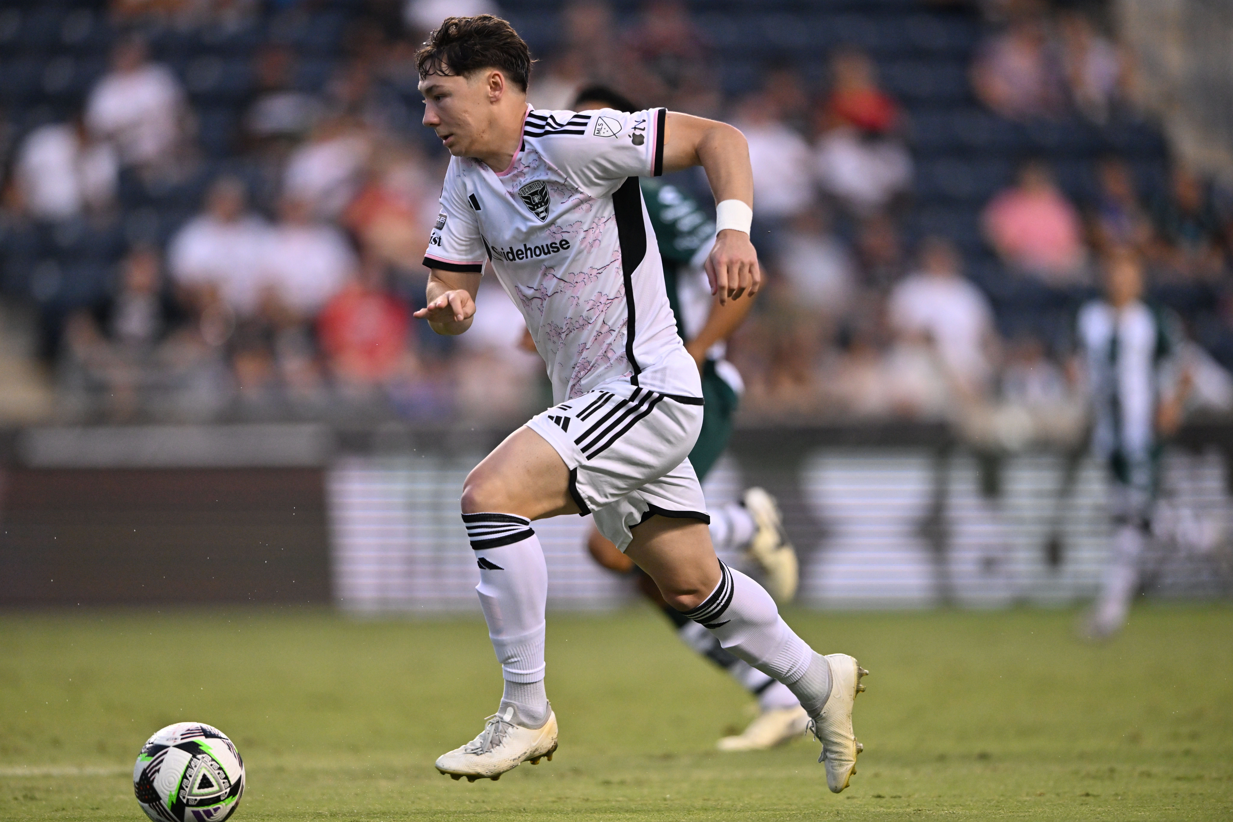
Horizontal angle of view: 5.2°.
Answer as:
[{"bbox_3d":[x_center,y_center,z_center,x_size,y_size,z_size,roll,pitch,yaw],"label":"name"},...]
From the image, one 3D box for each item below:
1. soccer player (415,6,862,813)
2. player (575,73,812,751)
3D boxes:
[{"bbox_3d":[0.045,-0.015,27.200,0.980,1.540,0.680,0,0,-28],"label":"soccer player"},{"bbox_3d":[0.130,0.017,32.800,0.760,1.600,0.620,0,0,-22],"label":"player"}]

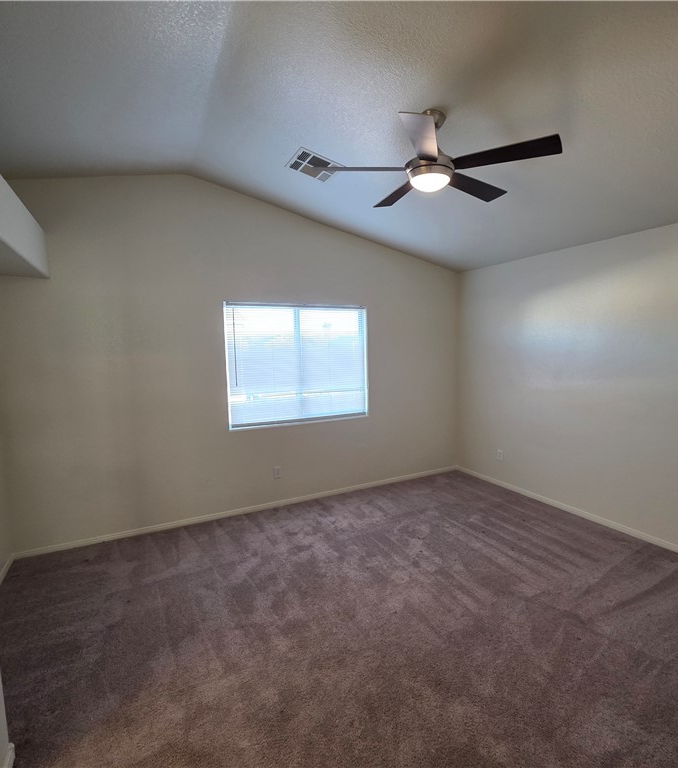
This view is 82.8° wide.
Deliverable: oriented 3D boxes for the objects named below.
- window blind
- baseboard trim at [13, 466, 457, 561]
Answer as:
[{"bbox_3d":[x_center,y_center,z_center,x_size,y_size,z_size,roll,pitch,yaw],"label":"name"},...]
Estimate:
[{"bbox_3d":[-0.357,-0.188,3.800,1.470,1.140,0.050,-3,6,-28],"label":"window blind"},{"bbox_3d":[-0.445,1.184,3.862,4.410,0.066,0.014,-3,6,-28],"label":"baseboard trim"}]

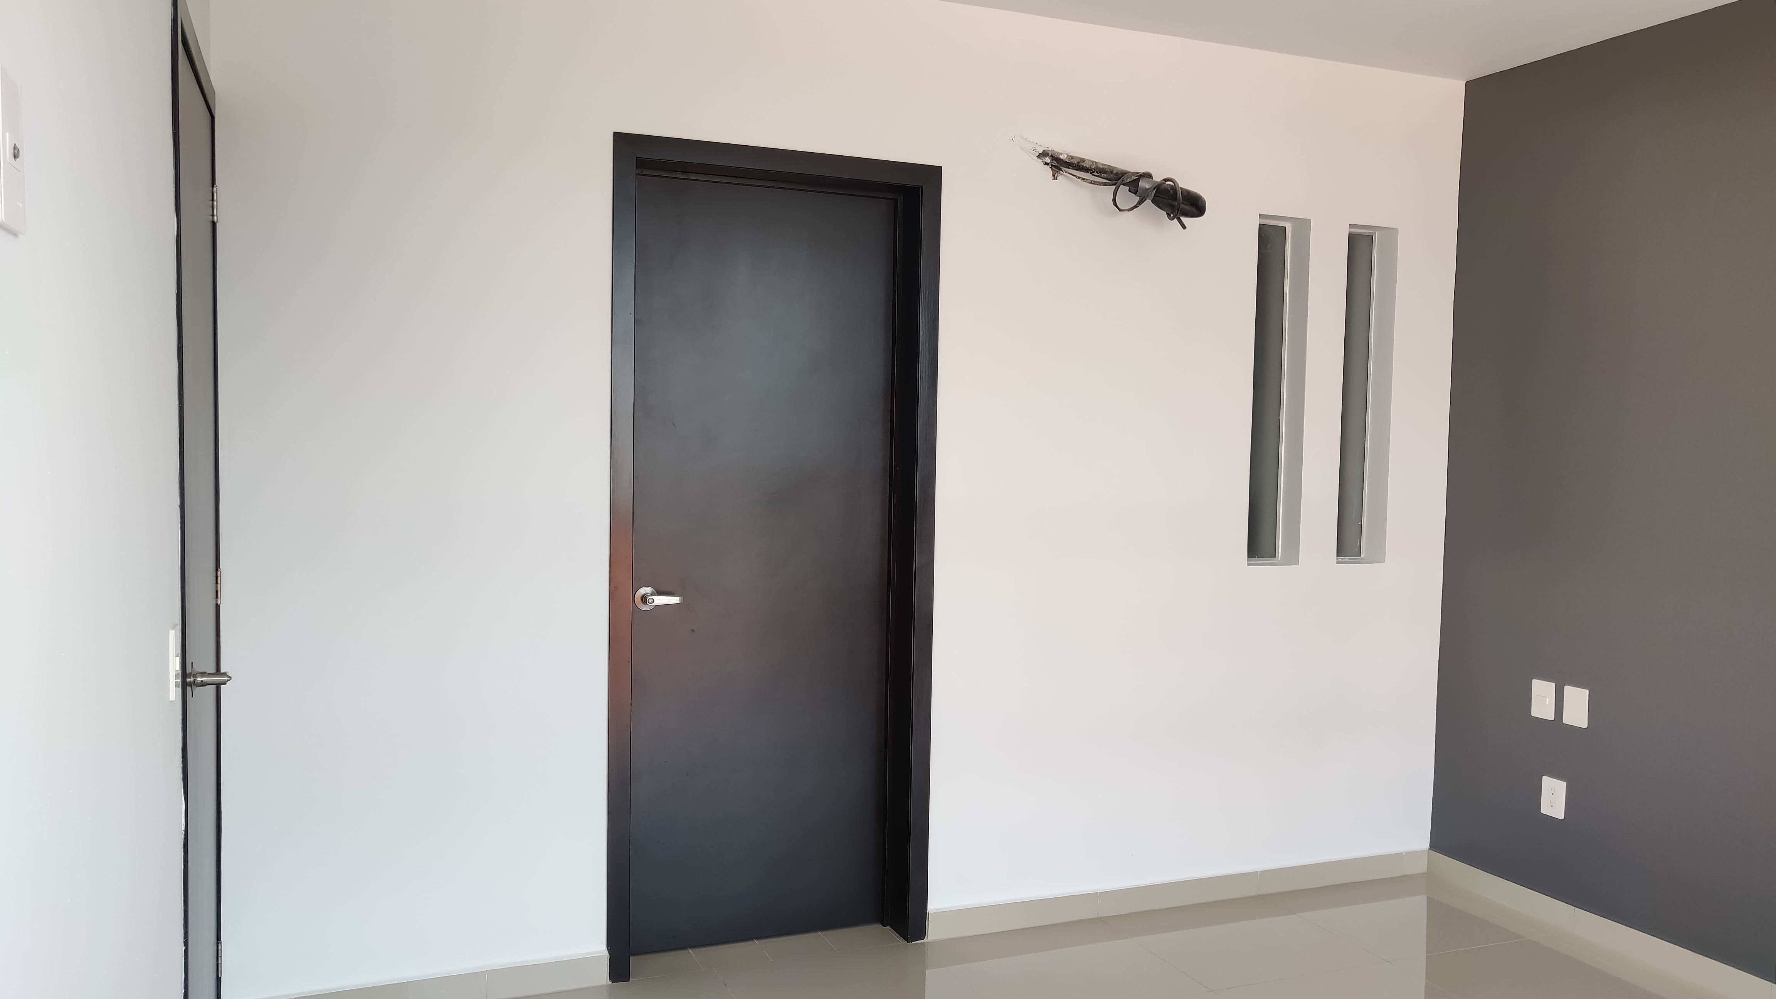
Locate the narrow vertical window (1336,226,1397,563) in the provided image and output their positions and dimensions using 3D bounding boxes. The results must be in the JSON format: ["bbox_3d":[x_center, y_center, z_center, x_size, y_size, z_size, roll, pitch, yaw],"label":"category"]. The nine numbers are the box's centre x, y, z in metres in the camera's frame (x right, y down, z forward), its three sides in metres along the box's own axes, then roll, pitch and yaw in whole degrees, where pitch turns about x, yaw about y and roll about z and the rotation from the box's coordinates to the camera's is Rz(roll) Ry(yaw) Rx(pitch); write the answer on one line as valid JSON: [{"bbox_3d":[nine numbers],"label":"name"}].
[{"bbox_3d":[1.575,-0.345,4.316,0.212,1.117,0.110,0,3,-23],"label":"narrow vertical window"}]

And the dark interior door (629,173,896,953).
[{"bbox_3d":[-0.351,0.193,3.670,0.777,2.146,0.040,0,3,-23],"label":"dark interior door"}]

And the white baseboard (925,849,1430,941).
[{"bbox_3d":[0.999,1.252,4.104,1.910,0.081,0.015,0,3,-23],"label":"white baseboard"}]

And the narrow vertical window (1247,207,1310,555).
[{"bbox_3d":[1.239,-0.345,4.175,0.208,1.116,0.110,0,3,-23],"label":"narrow vertical window"}]

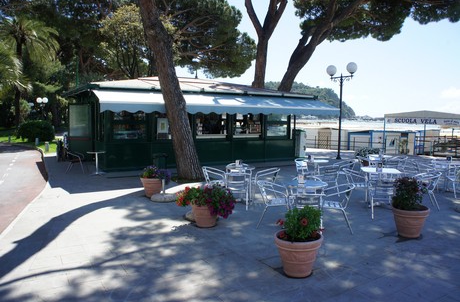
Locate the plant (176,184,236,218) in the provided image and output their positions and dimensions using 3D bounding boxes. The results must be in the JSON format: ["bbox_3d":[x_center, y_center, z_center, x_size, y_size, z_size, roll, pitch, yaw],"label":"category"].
[{"bbox_3d":[-0.388,0.798,5.735,0.940,0.500,0.700,0,5,0],"label":"plant"}]

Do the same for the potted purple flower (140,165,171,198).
[{"bbox_3d":[-1.713,0.675,7.993,0.670,0.750,0.600,0,5,0],"label":"potted purple flower"}]

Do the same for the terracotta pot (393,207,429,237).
[{"bbox_3d":[2.807,1.086,5.368,0.508,0.439,0.508,0,5,0],"label":"terracotta pot"}]

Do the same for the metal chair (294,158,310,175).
[{"bbox_3d":[1.958,0.610,8.940,0.540,0.740,0.570,-3,6,-28],"label":"metal chair"}]

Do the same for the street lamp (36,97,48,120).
[{"bbox_3d":[-19.369,-3.428,35.837,1.500,4.185,0.480,3,6,28],"label":"street lamp"}]

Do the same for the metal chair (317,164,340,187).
[{"bbox_3d":[2.267,0.685,8.113,0.540,0.740,0.570,-1,5,-10],"label":"metal chair"}]

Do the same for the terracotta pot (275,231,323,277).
[{"bbox_3d":[0.805,1.210,4.053,0.559,0.432,0.559,0,5,0],"label":"terracotta pot"}]

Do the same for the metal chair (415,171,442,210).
[{"bbox_3d":[3.911,0.787,7.023,0.560,0.735,0.550,2,5,18],"label":"metal chair"}]

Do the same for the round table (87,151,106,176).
[{"bbox_3d":[-4.272,0.402,11.082,0.600,0.720,0.600,0,5,0],"label":"round table"}]

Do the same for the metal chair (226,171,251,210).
[{"bbox_3d":[0.167,0.773,7.047,0.540,0.740,0.570,1,5,7],"label":"metal chair"}]

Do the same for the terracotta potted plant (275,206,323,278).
[{"bbox_3d":[0.805,1.038,4.037,0.559,0.778,0.559,0,5,0],"label":"terracotta potted plant"}]

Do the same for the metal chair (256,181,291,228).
[{"bbox_3d":[0.776,0.896,5.826,0.560,0.735,0.550,1,5,9],"label":"metal chair"}]

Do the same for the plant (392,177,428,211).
[{"bbox_3d":[2.777,0.650,5.349,0.530,0.500,0.500,3,6,28],"label":"plant"}]

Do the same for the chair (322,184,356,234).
[{"bbox_3d":[1.706,0.919,5.484,0.570,0.740,0.540,1,5,11],"label":"chair"}]

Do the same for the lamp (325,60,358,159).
[{"bbox_3d":[4.935,-1.731,15.415,0.480,4.222,1.600,-4,6,-34],"label":"lamp"}]

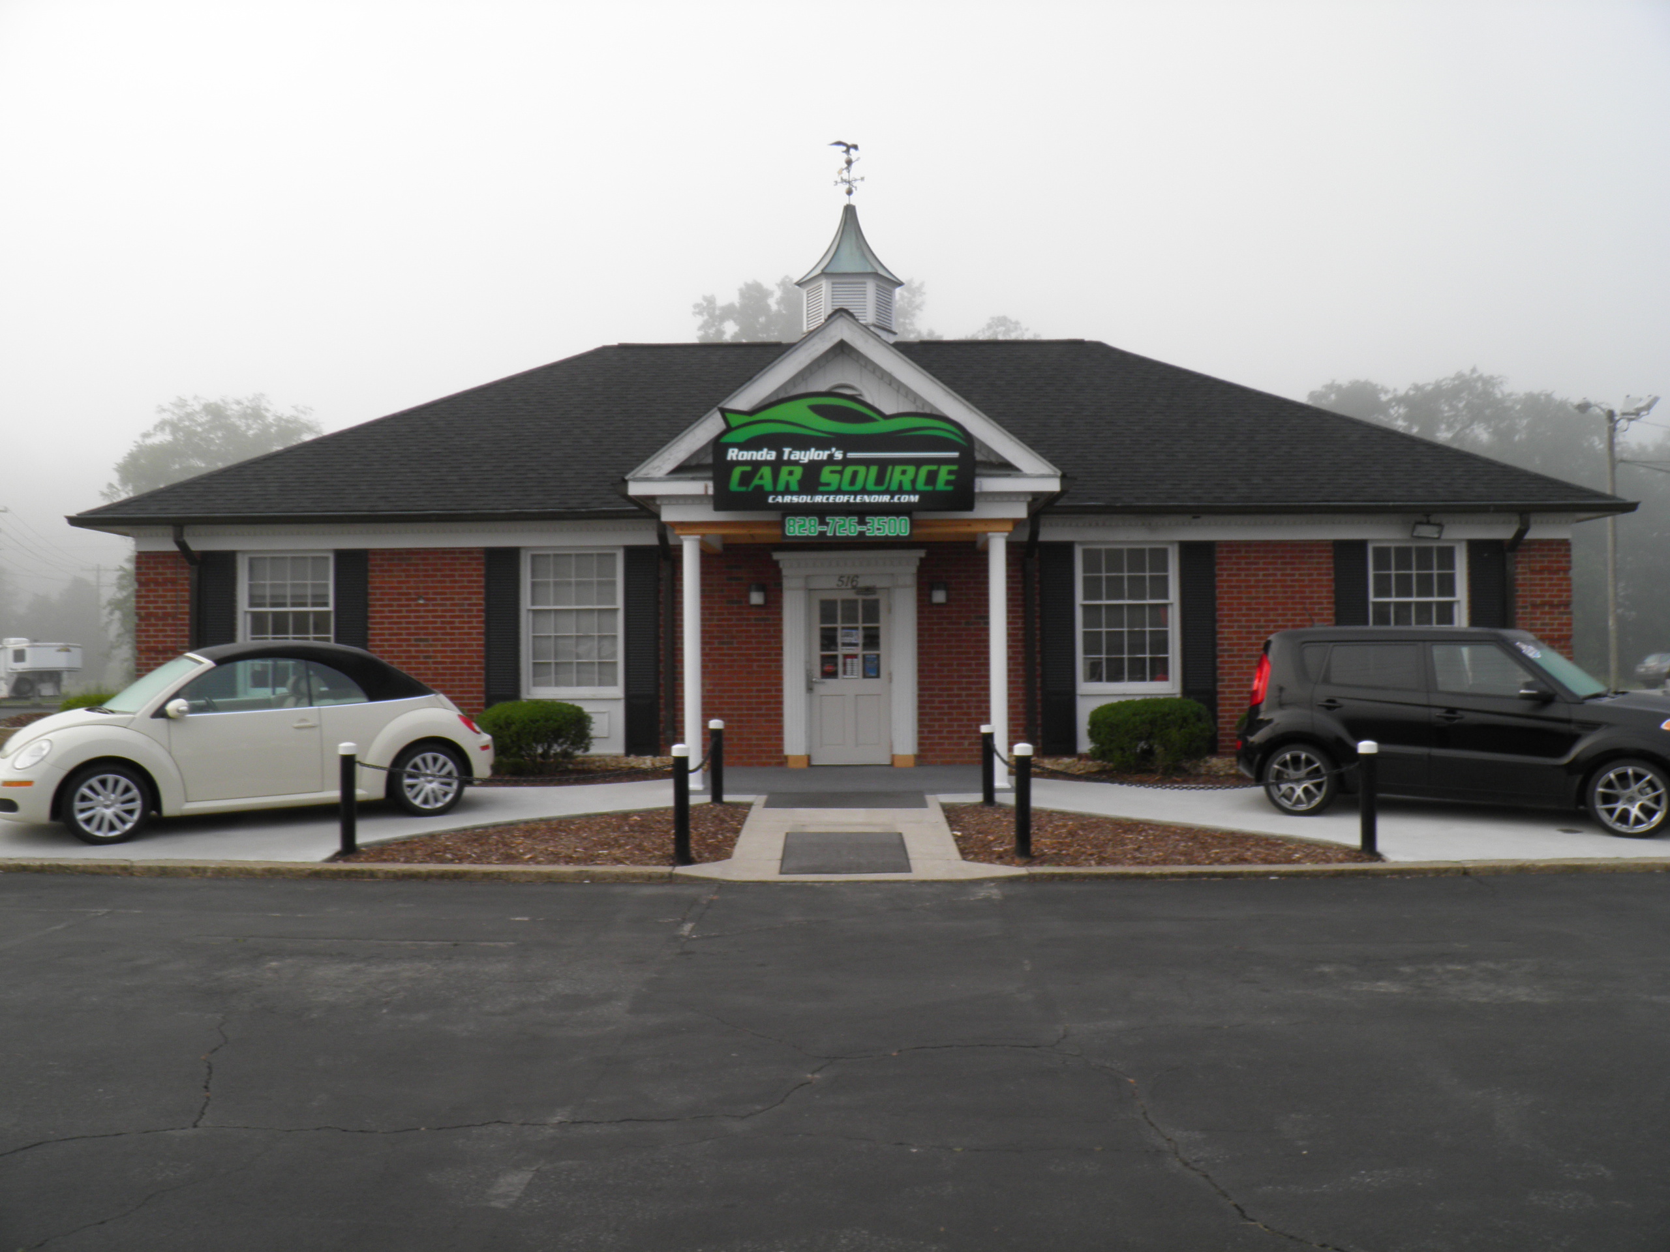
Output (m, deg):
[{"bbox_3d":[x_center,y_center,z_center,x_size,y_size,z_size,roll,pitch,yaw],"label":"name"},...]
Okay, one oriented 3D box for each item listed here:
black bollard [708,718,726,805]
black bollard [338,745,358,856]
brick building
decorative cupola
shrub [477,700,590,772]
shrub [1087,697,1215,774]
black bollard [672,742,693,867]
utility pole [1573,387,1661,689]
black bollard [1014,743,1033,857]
[{"bbox_3d":[-1.097,1.258,12.550,0.135,0.800,0.135,0,0,0],"label":"black bollard"},{"bbox_3d":[-3.643,1.288,10.100,0.135,0.850,0.135,0,0,0],"label":"black bollard"},{"bbox_3d":[0.190,-2.290,18.800,17.400,7.830,12.300,0,0,0],"label":"brick building"},{"bbox_3d":[0.220,-5.632,19.800,1.580,2.900,1.480,0,0,0],"label":"decorative cupola"},{"bbox_3d":[-3.250,1.184,14.600,1.300,0.820,1.100,0,0,0],"label":"shrub"},{"bbox_3d":[3.401,1.180,14.550,1.370,0.830,1.150,0,0,0],"label":"shrub"},{"bbox_3d":[-1.090,1.275,9.650,0.135,0.870,0.135,0,0,0],"label":"black bollard"},{"bbox_3d":[22.002,-2.294,38.000,2.400,8.500,0.900,0,0,0],"label":"utility pole"},{"bbox_3d":[1.368,1.268,9.800,0.135,0.850,0.135,0,0,0],"label":"black bollard"}]

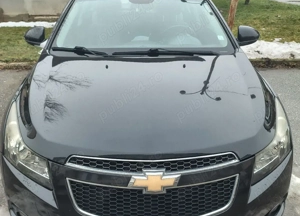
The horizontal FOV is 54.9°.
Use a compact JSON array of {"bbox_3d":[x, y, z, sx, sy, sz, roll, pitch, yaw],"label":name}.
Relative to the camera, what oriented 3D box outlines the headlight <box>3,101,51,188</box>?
[{"bbox_3d":[-0.633,0.172,1.535,0.360,0.240,0.570,-1,23,-3],"label":"headlight"}]

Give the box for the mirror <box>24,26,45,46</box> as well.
[{"bbox_3d":[-0.979,-0.616,2.485,0.200,0.155,0.130,-1,23,-3],"label":"mirror"}]

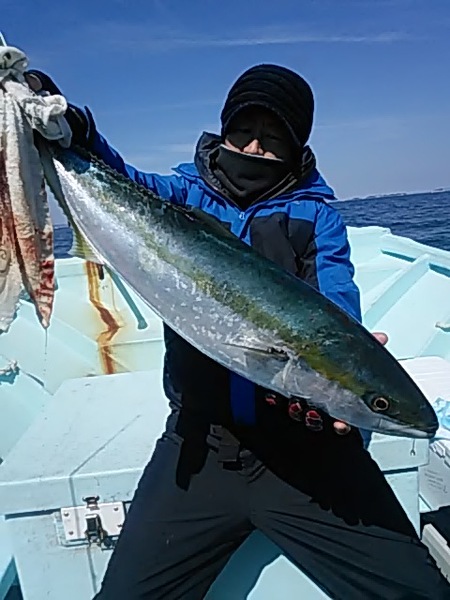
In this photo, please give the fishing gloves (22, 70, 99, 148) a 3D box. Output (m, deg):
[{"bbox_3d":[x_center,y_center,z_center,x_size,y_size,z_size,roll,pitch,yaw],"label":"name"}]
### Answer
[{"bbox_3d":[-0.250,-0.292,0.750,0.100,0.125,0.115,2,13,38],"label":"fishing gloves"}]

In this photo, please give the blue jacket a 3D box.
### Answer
[{"bbox_3d":[0.025,-0.015,1.000,0.520,0.660,0.460,4,11,14],"label":"blue jacket"}]

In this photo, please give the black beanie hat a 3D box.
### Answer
[{"bbox_3d":[0.096,-0.434,1.090,0.205,0.190,0.235,7,14,6],"label":"black beanie hat"}]

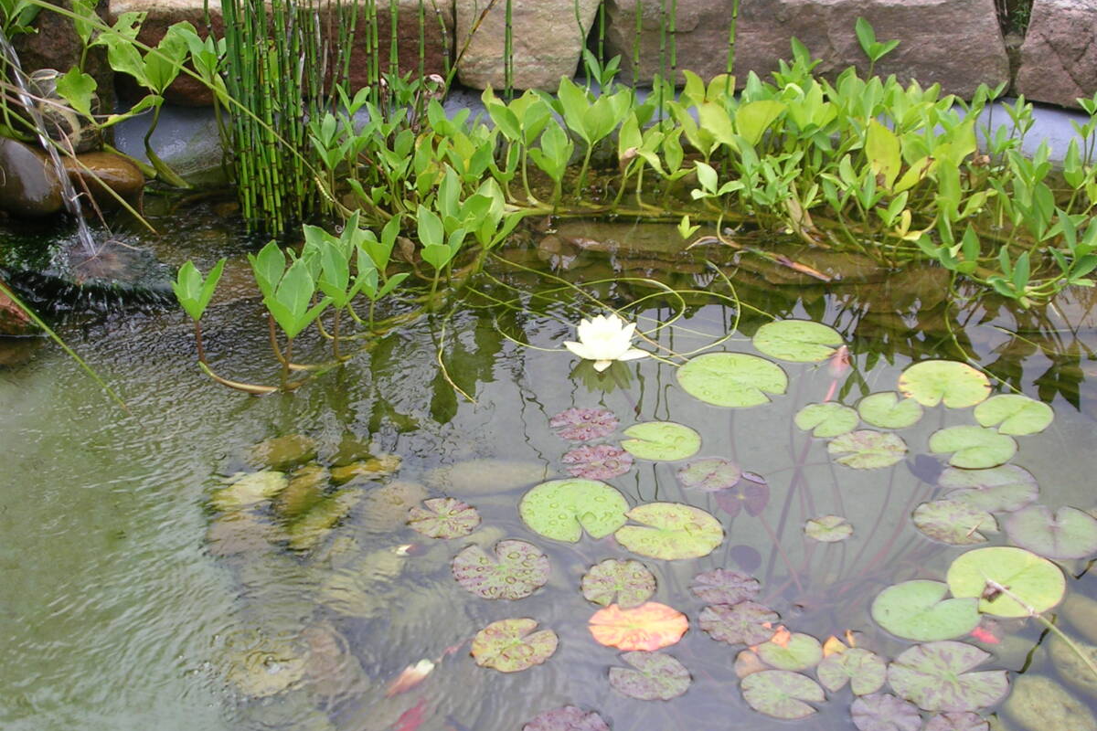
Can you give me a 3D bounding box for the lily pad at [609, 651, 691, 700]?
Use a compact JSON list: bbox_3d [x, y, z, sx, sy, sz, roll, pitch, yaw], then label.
[{"bbox_3d":[0.110,0.341,2.329,0.091,0.010,0.084,19,35,29],"label":"lily pad"}]

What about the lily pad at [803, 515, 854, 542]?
[{"bbox_3d":[0.340,0.198,2.573,0.060,0.012,0.054,-17,33,-28],"label":"lily pad"}]

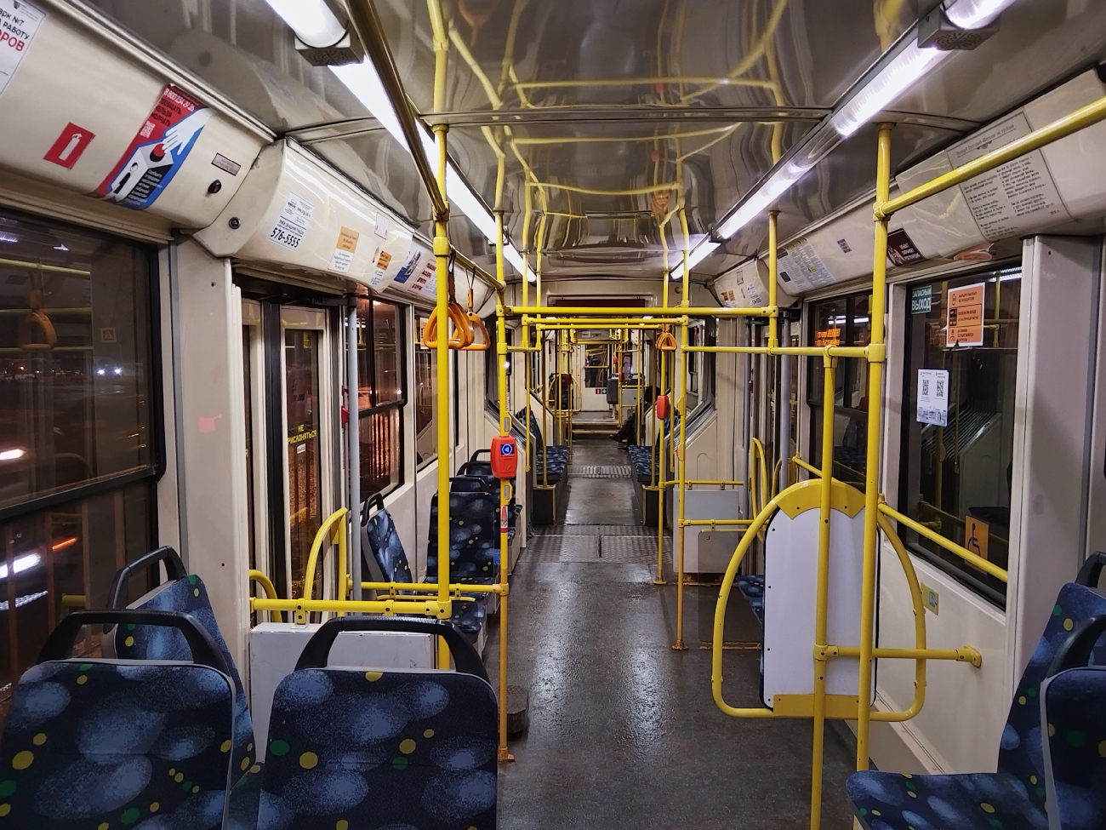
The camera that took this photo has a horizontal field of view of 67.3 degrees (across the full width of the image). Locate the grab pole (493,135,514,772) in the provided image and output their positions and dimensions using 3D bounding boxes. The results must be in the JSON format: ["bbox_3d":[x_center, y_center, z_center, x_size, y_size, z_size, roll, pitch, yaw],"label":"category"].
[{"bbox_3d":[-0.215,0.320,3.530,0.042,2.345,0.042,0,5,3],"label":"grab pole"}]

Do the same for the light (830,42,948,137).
[{"bbox_3d":[0.681,-0.665,1.723,0.065,0.065,0.602,0,5,3],"label":"light"}]

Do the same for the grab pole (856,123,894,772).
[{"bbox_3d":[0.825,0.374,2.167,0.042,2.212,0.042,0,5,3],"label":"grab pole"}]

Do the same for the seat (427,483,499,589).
[{"bbox_3d":[-0.559,0.716,4.918,0.425,0.593,0.566,0,5,3],"label":"seat"}]

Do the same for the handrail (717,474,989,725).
[{"bbox_3d":[0.925,0.596,2.651,0.837,0.780,0.088,0,5,3],"label":"handrail"}]

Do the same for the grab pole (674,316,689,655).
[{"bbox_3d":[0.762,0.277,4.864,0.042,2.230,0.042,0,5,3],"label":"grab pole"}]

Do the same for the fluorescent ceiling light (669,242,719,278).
[{"bbox_3d":[0.837,-0.924,5.020,0.065,0.065,1.892,0,5,3],"label":"fluorescent ceiling light"}]

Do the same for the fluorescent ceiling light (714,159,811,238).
[{"bbox_3d":[0.748,-0.777,3.139,0.065,0.065,1.510,0,5,3],"label":"fluorescent ceiling light"}]

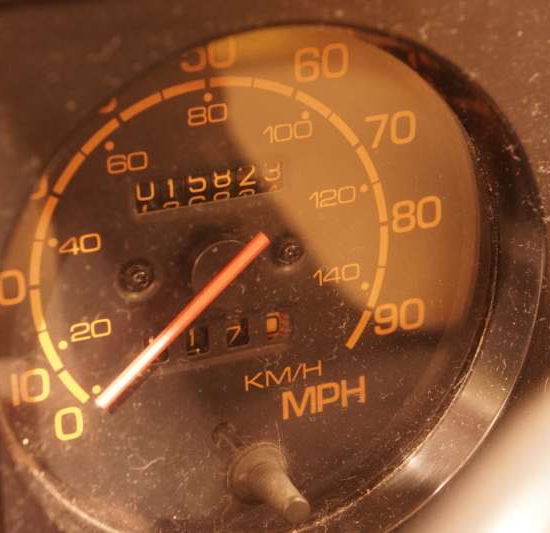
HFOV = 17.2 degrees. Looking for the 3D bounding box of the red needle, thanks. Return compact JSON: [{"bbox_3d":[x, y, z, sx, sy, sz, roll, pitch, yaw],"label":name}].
[{"bbox_3d":[-0.019,0.011,0.368,0.048,0.003,0.002,-46,30,-3],"label":"red needle"}]

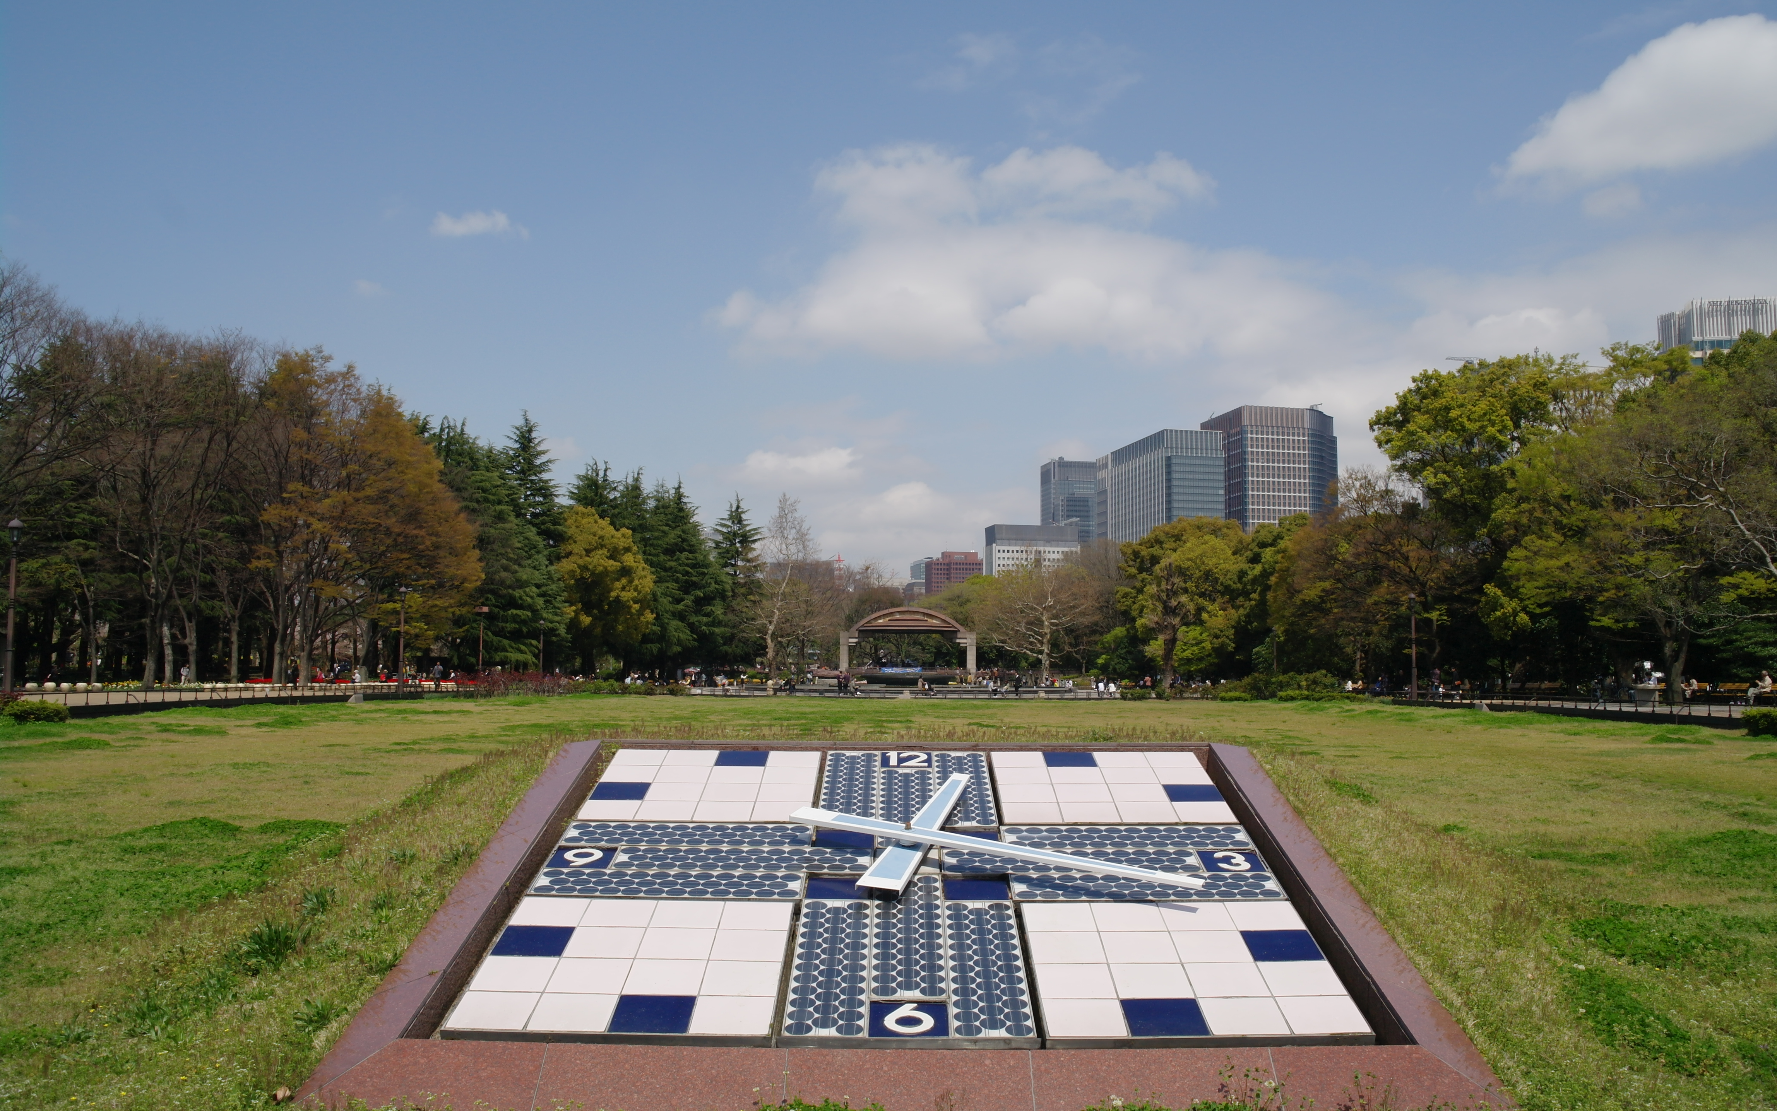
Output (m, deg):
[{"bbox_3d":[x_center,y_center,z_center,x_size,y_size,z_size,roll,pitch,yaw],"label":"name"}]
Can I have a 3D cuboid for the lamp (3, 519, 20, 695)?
[{"bbox_3d":[-26.190,1.641,39.777,0.500,5.500,0.500,0,-5,0],"label":"lamp"}]

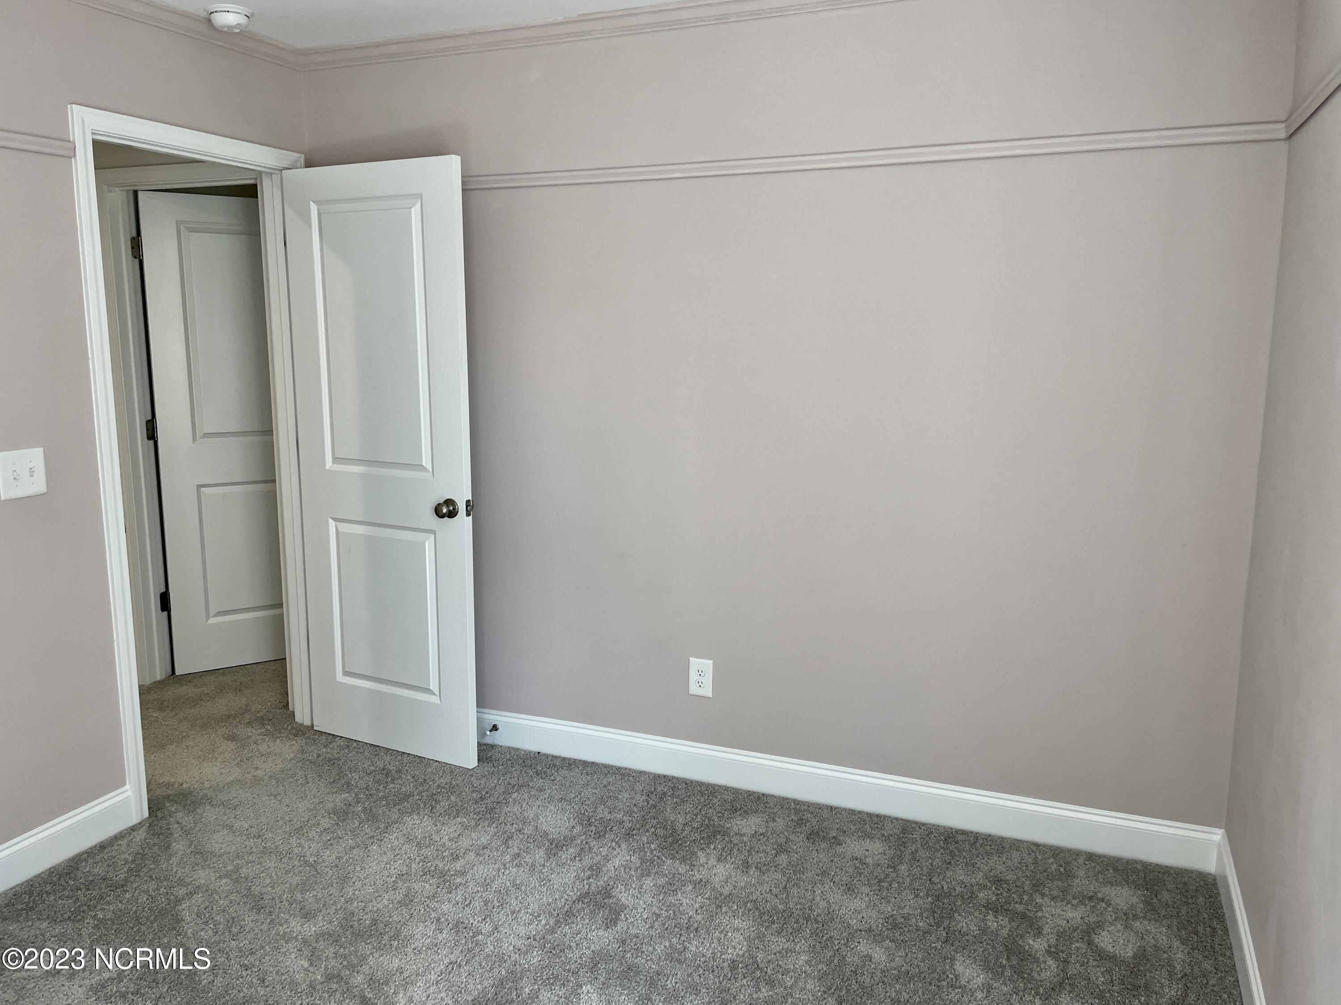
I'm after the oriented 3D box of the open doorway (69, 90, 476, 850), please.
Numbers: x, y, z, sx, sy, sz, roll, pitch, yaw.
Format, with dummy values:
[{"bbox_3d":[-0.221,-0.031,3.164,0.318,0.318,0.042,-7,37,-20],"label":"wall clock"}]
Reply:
[{"bbox_3d":[-1.189,-0.104,3.231,0.870,2.117,0.905,4,10,22],"label":"open doorway"}]

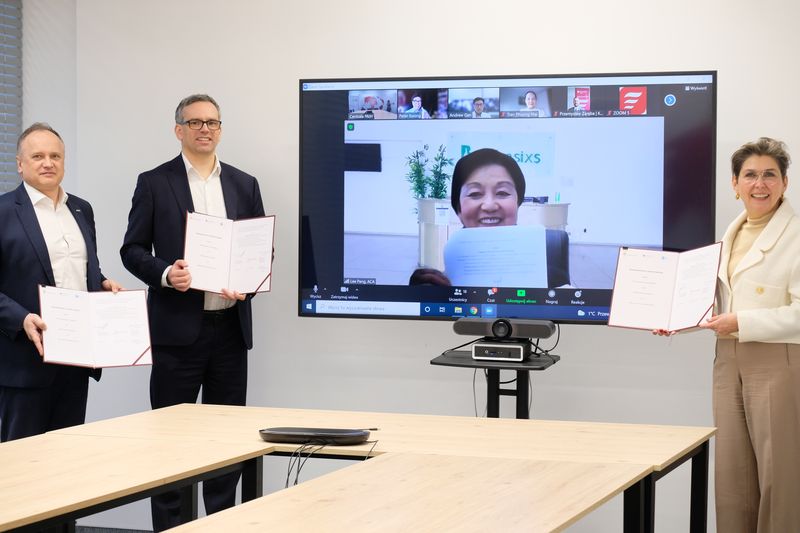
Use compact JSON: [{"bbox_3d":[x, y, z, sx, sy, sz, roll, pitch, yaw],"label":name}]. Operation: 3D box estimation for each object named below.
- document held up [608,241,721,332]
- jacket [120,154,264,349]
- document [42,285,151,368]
[{"bbox_3d":[0.981,0.079,6.070,0.412,0.310,0.080,-2,-22,35],"label":"document held up"},{"bbox_3d":[-0.848,-0.061,6.780,0.550,0.770,0.370,0,1,-19],"label":"jacket"},{"bbox_3d":[-1.175,0.234,6.380,0.425,0.310,0.057,3,-22,-27],"label":"document"}]

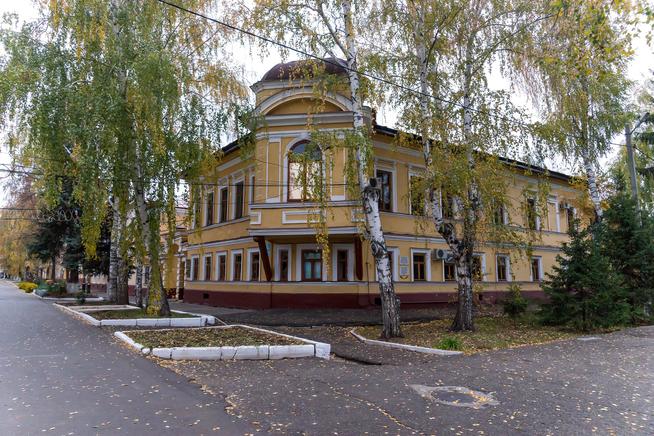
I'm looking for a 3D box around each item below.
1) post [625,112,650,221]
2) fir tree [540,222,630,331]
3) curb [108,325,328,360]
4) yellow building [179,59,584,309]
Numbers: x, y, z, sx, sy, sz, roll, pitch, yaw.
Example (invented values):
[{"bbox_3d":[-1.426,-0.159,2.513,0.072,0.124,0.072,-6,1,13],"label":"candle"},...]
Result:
[{"bbox_3d":[14.195,-0.244,19.313,1.000,9.093,0.300,-7,-11,40],"label":"post"},{"bbox_3d":[9.057,1.935,15.579,2.800,3.750,2.800,-5,-9,30],"label":"fir tree"},{"bbox_3d":[-2.794,3.002,10.461,3.550,0.260,5.300,5,-10,-33],"label":"curb"},{"bbox_3d":[5.860,-0.850,37.010,29.099,15.400,17.499,6,-10,-35],"label":"yellow building"}]

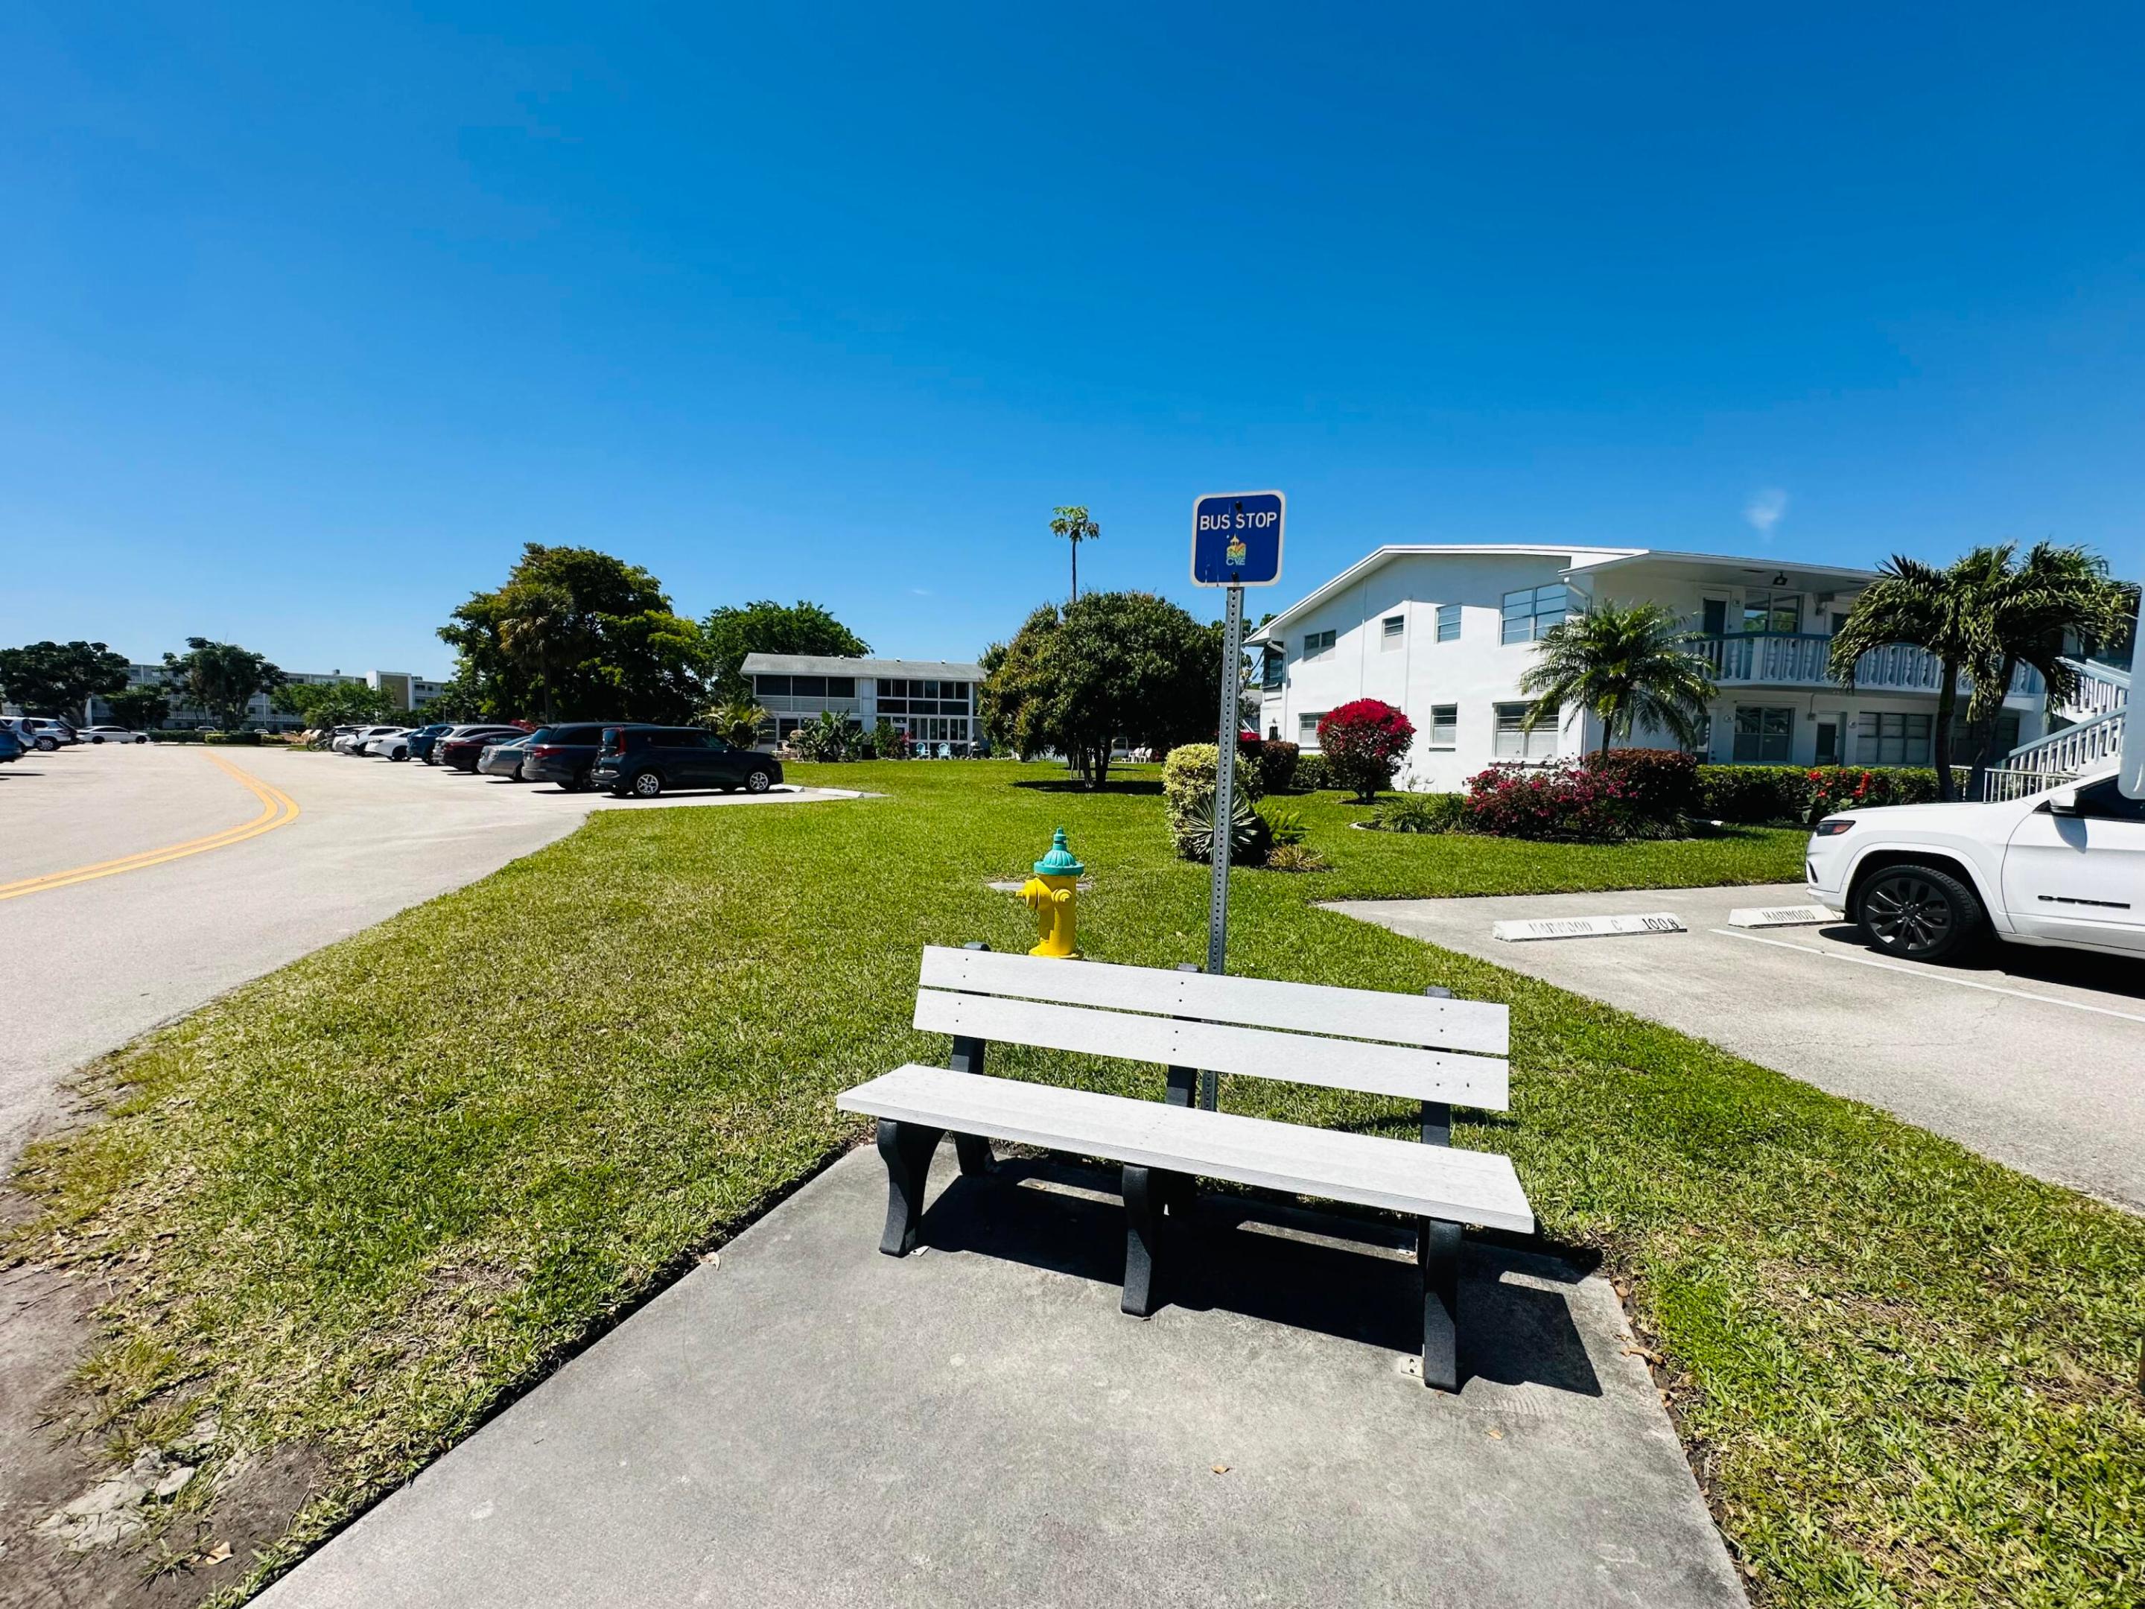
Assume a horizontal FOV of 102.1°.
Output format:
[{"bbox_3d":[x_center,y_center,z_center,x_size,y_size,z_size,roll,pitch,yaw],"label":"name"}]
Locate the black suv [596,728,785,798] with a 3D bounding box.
[{"bbox_3d":[-9.170,-1.070,20.960,1.800,1.600,4.200,5,5,44],"label":"black suv"}]

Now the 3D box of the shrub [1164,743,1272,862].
[{"bbox_3d":[1.891,-0.041,11.250,1.330,1.480,1.250,2,4,10],"label":"shrub"}]

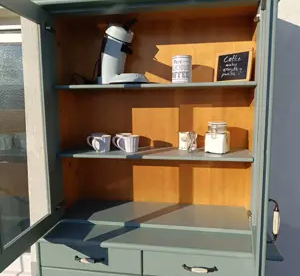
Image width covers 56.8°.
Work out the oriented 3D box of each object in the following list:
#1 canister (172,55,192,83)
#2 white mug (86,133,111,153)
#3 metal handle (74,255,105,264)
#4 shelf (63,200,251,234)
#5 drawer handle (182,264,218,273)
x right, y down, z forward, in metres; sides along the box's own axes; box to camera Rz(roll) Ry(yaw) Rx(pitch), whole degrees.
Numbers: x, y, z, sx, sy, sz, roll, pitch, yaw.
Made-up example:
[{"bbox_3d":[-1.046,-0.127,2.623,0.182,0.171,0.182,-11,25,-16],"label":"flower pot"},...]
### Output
[{"bbox_3d":[0.174,-0.358,1.491,0.106,0.149,0.106,1,8,9],"label":"canister"},{"bbox_3d":[-0.277,0.030,1.565,0.088,0.089,0.115,5,10,37],"label":"white mug"},{"bbox_3d":[-0.290,0.587,1.339,0.151,0.021,0.033,1,8,9],"label":"metal handle"},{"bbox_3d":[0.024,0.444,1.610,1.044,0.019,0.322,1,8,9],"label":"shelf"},{"bbox_3d":[0.229,0.591,1.255,0.156,0.021,0.033,1,8,9],"label":"drawer handle"}]

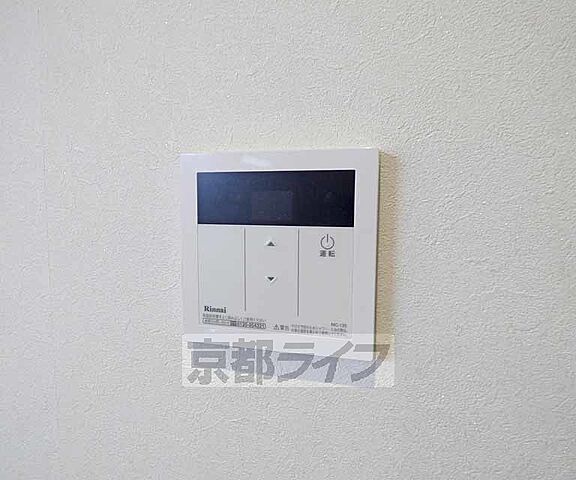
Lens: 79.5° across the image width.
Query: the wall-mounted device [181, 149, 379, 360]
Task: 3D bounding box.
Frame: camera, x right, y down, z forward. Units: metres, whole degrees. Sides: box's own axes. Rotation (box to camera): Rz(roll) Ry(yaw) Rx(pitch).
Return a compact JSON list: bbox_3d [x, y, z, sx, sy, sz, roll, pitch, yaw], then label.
[{"bbox_3d":[-0.007,0.007,0.216,0.120,0.120,0.019,2,5,13],"label":"wall-mounted device"}]

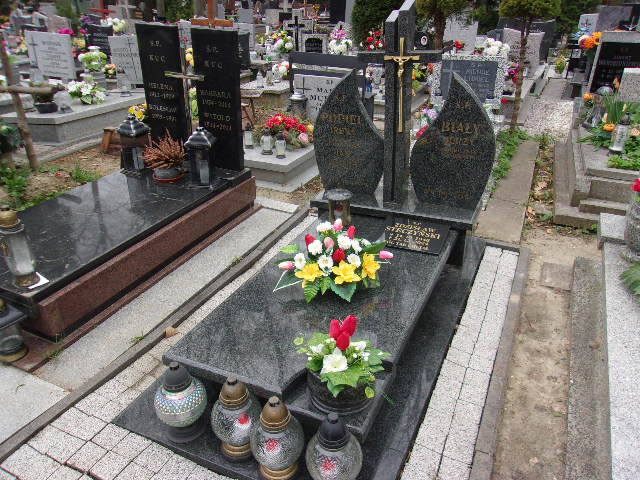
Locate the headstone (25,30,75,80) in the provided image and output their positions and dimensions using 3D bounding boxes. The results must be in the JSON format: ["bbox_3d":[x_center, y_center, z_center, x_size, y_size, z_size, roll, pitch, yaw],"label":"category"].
[{"bbox_3d":[-4.213,-2.905,7.871,0.870,0.680,0.100,9,28,16],"label":"headstone"}]

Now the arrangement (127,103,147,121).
[{"bbox_3d":[-1.847,-1.301,5.094,0.230,0.240,0.220,-11,27,-17],"label":"arrangement"}]

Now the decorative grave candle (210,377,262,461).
[{"bbox_3d":[-0.276,0.579,1.656,0.169,0.298,0.169,-2,25,1],"label":"decorative grave candle"}]

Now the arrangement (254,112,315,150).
[{"bbox_3d":[-0.289,-1.028,4.637,0.510,0.270,0.370,10,27,23],"label":"arrangement"}]

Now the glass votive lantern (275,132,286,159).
[{"bbox_3d":[-0.336,-0.826,4.237,0.100,0.225,0.100,0,24,0],"label":"glass votive lantern"}]

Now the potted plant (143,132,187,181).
[{"bbox_3d":[-1.127,-0.609,3.641,0.290,0.320,0.270,0,24,0],"label":"potted plant"}]

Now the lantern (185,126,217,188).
[{"bbox_3d":[-0.782,-0.555,3.357,0.165,0.380,0.165,2,26,9],"label":"lantern"}]

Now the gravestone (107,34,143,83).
[{"bbox_3d":[-2.667,-2.603,7.256,0.800,0.680,0.100,7,27,18],"label":"gravestone"}]

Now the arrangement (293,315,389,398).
[{"bbox_3d":[0.067,0.375,1.661,0.300,0.260,0.260,10,27,23],"label":"arrangement"}]

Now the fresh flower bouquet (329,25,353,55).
[{"bbox_3d":[0.370,-3.597,9.001,0.450,0.580,0.420,10,27,23],"label":"fresh flower bouquet"}]

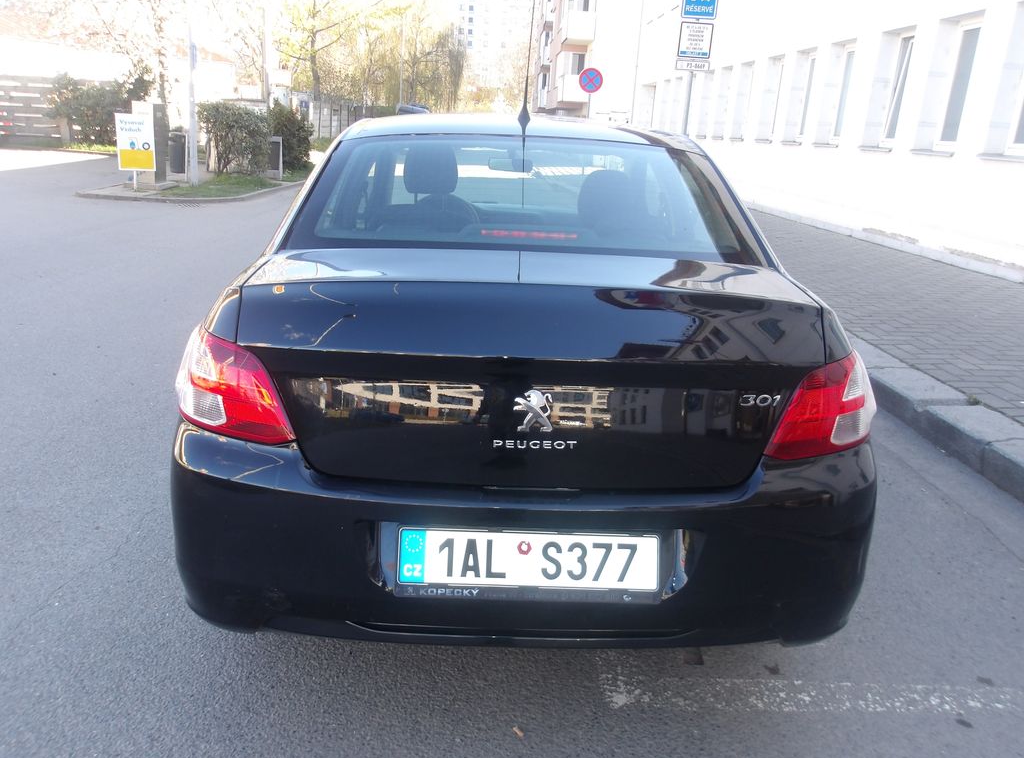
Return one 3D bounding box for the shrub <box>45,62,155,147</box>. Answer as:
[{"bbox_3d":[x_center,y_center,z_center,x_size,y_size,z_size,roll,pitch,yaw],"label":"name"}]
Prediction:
[{"bbox_3d":[-13.587,-8.972,26.114,2.900,2.510,2.200,2,18,-2],"label":"shrub"}]

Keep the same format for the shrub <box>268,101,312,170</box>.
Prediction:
[{"bbox_3d":[-5.554,-5.997,19.748,1.200,1.630,1.150,2,18,-2],"label":"shrub"}]

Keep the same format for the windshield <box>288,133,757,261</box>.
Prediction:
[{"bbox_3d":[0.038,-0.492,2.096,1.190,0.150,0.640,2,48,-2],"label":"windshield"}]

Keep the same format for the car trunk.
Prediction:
[{"bbox_3d":[0.039,-0.046,1.725,1.200,0.430,0.500,2,18,-2],"label":"car trunk"}]

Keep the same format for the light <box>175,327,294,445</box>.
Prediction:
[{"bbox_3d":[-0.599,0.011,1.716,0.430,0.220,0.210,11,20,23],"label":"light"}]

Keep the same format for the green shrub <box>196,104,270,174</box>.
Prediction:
[{"bbox_3d":[-6.050,-5.170,17.169,1.400,1.500,1.250,2,18,-2],"label":"green shrub"}]

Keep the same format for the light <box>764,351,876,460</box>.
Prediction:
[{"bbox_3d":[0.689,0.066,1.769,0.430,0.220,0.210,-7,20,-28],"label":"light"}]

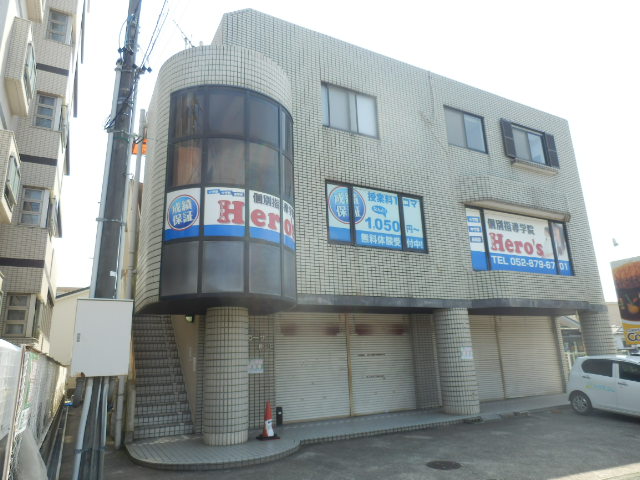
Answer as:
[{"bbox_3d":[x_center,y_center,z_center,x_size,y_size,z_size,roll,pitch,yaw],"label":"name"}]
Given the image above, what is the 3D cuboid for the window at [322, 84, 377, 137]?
[{"bbox_3d":[0.807,-3.373,11.661,1.717,1.264,0.150,6,-17,-28],"label":"window"}]

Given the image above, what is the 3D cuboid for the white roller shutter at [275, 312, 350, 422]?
[{"bbox_3d":[-0.148,3.091,10.950,2.005,2.525,0.120,6,-17,-28],"label":"white roller shutter"}]

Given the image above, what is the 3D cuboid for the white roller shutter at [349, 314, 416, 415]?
[{"bbox_3d":[1.705,3.283,11.927,2.121,2.525,0.120,6,-17,-28],"label":"white roller shutter"}]

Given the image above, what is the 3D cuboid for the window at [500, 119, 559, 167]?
[{"bbox_3d":[7.198,-3.264,15.145,2.805,1.346,0.150,6,-17,-28],"label":"window"}]

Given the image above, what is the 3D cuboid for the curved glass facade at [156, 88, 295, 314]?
[{"bbox_3d":[-1.567,-0.850,8.853,2.850,4.157,1.150,6,-17,-28],"label":"curved glass facade"}]

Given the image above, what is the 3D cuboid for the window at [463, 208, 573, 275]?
[{"bbox_3d":[6.256,0.147,13.675,4.613,1.907,0.150,6,-17,-28],"label":"window"}]

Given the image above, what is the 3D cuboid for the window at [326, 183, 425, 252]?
[{"bbox_3d":[1.488,-0.533,11.215,3.003,1.585,0.150,6,-17,-28],"label":"window"}]

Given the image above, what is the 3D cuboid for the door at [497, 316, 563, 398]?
[{"bbox_3d":[6.971,3.818,14.708,2.868,2.545,0.120,6,-17,-28],"label":"door"}]

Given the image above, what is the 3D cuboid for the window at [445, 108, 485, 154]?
[{"bbox_3d":[4.522,-3.378,13.733,1.681,1.299,0.150,6,-17,-28],"label":"window"}]

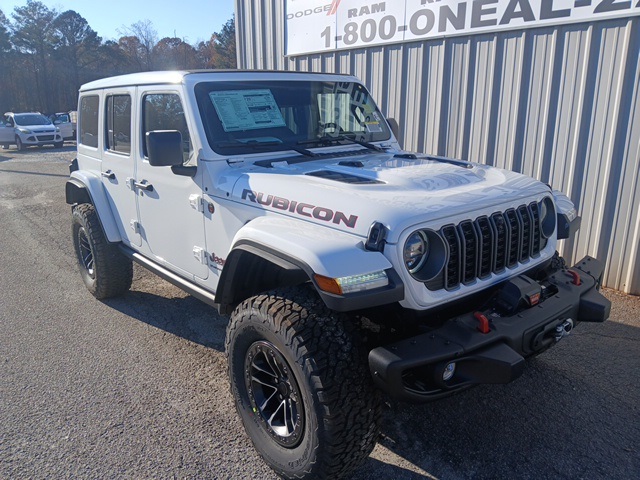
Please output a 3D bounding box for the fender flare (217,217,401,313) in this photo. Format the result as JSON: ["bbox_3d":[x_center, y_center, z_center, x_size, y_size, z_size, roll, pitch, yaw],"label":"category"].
[{"bbox_3d":[-0.118,0.183,2.131,0.300,0.440,1.080,-13,19,-38],"label":"fender flare"}]

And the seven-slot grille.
[{"bbox_3d":[0.819,0.012,2.256,0.900,0.340,0.100,-13,19,-38],"label":"seven-slot grille"}]

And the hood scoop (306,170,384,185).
[{"bbox_3d":[0.117,-0.306,2.381,0.190,0.050,0.480,-13,19,-38],"label":"hood scoop"}]

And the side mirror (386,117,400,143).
[{"bbox_3d":[0.623,-0.864,3.832,0.200,0.200,0.110,-13,19,-38],"label":"side mirror"}]

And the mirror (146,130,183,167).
[{"bbox_3d":[-0.853,-0.501,2.643,0.195,0.195,0.110,-13,19,-38],"label":"mirror"}]

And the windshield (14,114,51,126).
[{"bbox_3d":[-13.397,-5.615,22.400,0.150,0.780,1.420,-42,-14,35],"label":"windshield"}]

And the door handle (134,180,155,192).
[{"bbox_3d":[-1.230,-0.367,3.386,0.070,0.060,0.220,-13,19,-38],"label":"door handle"}]

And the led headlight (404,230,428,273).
[{"bbox_3d":[0.392,0.055,1.998,0.195,0.195,0.110,-13,19,-38],"label":"led headlight"}]

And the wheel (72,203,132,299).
[{"bbox_3d":[-2.007,0.085,4.494,0.320,0.870,0.870,-13,19,-38],"label":"wheel"}]

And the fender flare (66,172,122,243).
[{"bbox_3d":[-2.070,-0.349,4.360,0.180,0.510,1.070,-13,19,-38],"label":"fender flare"}]

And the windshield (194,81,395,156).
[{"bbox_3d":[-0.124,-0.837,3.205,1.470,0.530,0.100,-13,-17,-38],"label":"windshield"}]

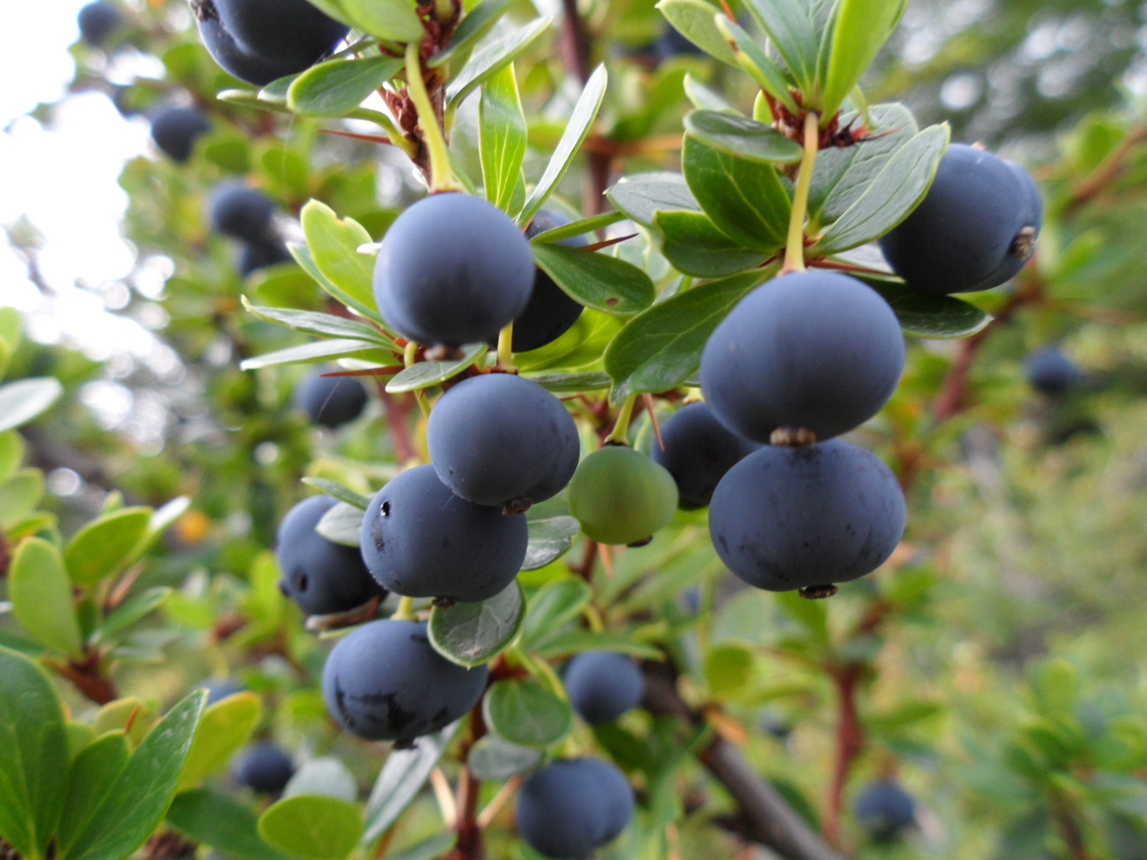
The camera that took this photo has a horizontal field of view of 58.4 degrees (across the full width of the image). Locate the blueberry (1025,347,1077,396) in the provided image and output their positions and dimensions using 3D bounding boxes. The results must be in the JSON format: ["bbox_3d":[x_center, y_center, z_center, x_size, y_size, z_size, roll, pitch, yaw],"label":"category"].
[{"bbox_3d":[0.110,-0.014,0.237,0.012,0.011,0.012,0,3,0],"label":"blueberry"}]

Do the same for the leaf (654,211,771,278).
[{"bbox_3d":[0.010,-0.013,0.073,0.009,0.005,0.002,17,-41,-1],"label":"leaf"}]

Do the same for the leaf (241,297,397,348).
[{"bbox_3d":[-0.019,-0.008,0.080,0.013,0.002,0.005,17,25,-5],"label":"leaf"}]

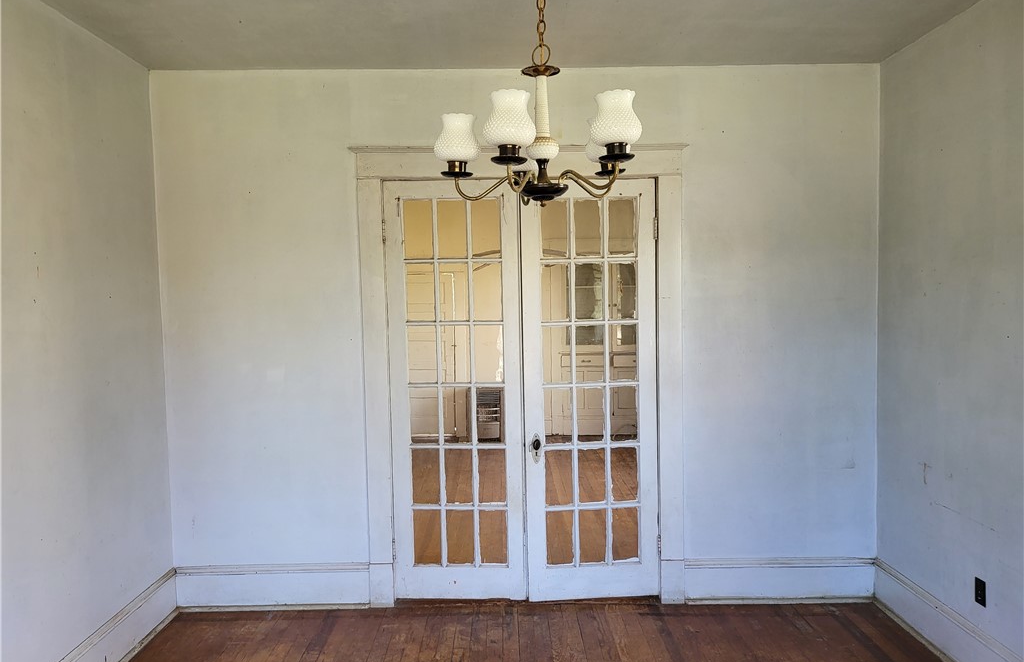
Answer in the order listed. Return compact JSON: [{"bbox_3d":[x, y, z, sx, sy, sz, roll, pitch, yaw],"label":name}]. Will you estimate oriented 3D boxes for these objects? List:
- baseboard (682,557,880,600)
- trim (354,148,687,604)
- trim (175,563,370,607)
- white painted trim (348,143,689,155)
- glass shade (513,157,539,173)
[{"bbox_3d":[1.523,1.410,4.050,1.091,0.246,0.030,-1,3,-1],"label":"baseboard"},{"bbox_3d":[0.065,0.281,3.971,1.793,2.565,0.050,-1,3,-1],"label":"trim"},{"bbox_3d":[-1.352,1.446,4.024,1.089,0.251,0.030,-1,3,-1],"label":"trim"},{"bbox_3d":[0.037,-0.990,3.889,1.847,0.035,0.070,-1,3,-1],"label":"white painted trim"},{"bbox_3d":[0.027,-0.526,2.096,0.127,0.130,0.127,-1,3,-1],"label":"glass shade"}]

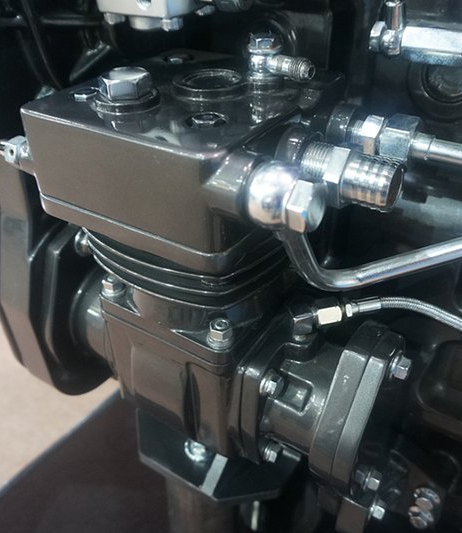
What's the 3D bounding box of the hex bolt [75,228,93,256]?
[{"bbox_3d":[-0.111,-0.017,0.413,0.011,0.020,0.020,20,41,27],"label":"hex bolt"}]

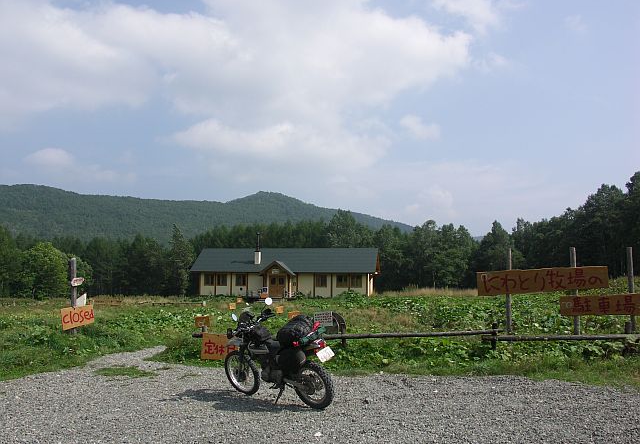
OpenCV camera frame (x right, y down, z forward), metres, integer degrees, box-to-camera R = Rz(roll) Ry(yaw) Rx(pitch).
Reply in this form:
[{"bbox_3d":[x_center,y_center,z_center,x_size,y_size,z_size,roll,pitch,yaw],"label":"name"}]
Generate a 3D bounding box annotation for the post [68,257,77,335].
[{"bbox_3d":[-5.851,1.895,12.300,0.120,2.079,0.120,0,-7,0],"label":"post"}]

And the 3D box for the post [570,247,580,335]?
[{"bbox_3d":[6.027,1.765,12.200,0.130,2.338,0.130,0,-7,0],"label":"post"}]

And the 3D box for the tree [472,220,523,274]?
[{"bbox_3d":[26.549,4.908,77.000,7.734,10.263,7.734,-2,-7,19],"label":"tree"}]

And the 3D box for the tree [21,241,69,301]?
[{"bbox_3d":[-29.163,5.259,55.000,5.312,6.162,5.312,4,-7,-28],"label":"tree"}]

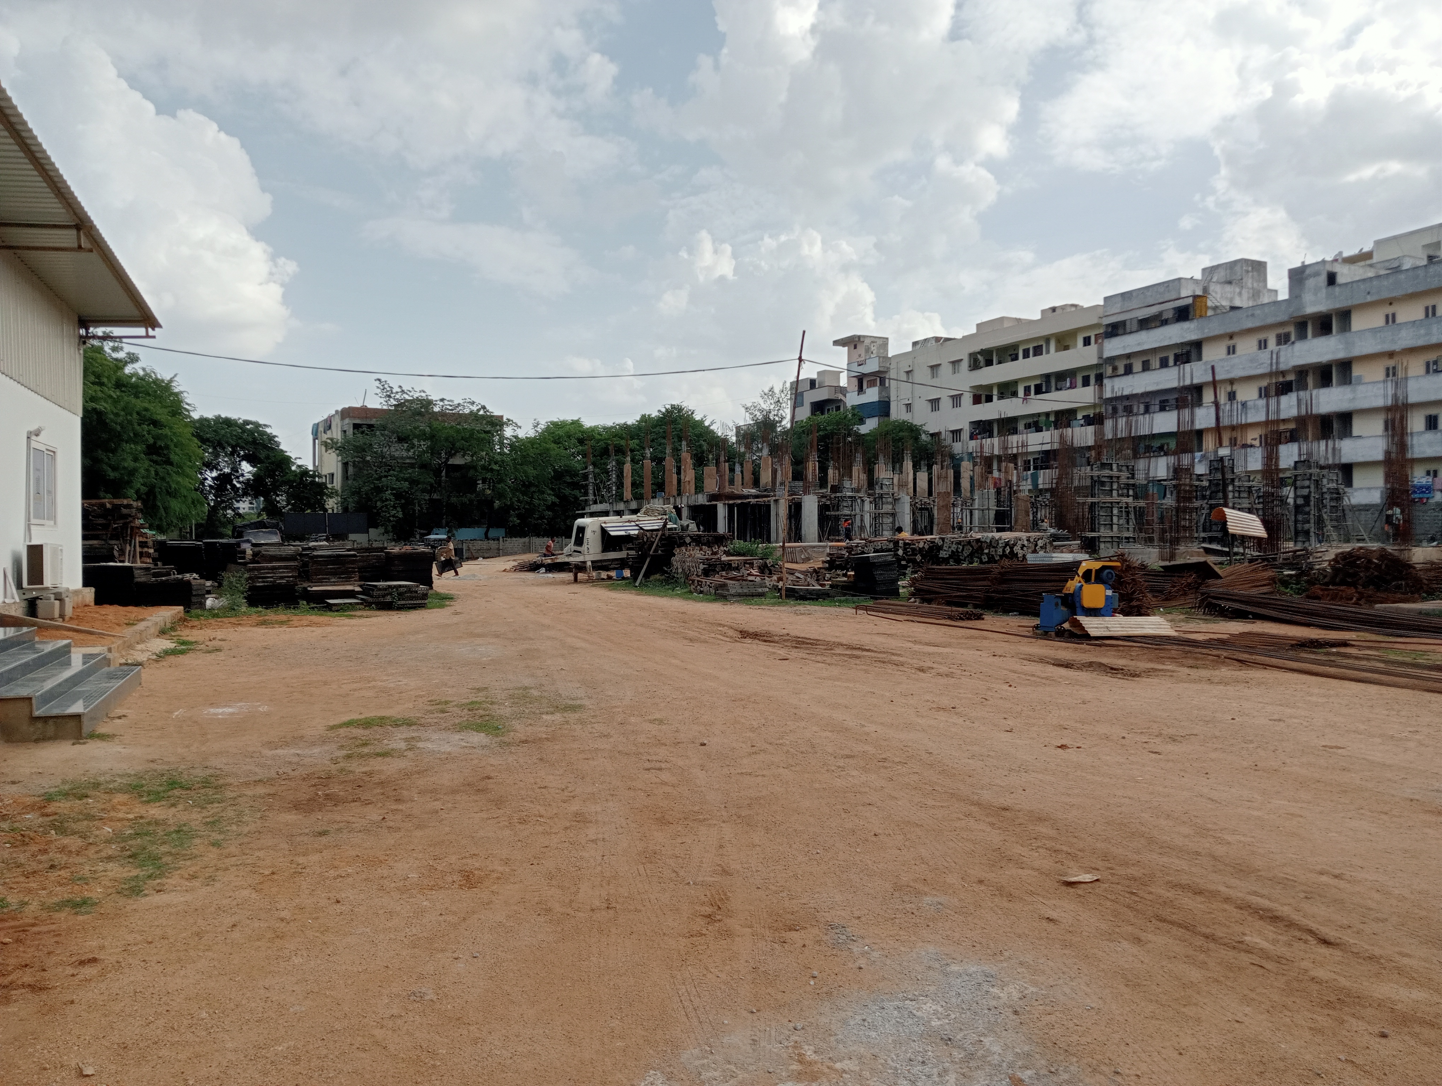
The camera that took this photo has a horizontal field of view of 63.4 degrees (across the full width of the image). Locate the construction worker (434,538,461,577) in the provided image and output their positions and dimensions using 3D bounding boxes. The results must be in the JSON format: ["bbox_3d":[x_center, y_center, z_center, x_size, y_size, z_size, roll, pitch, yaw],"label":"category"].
[{"bbox_3d":[-10.896,0.563,46.500,0.850,1.620,0.600,0,0,-6],"label":"construction worker"}]

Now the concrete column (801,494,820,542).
[{"bbox_3d":[4.571,-1.134,60.000,0.720,2.650,0.450,0,0,-20],"label":"concrete column"}]

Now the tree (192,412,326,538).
[{"bbox_3d":[-27.575,-3.183,70.000,8.000,8.820,7.500,0,0,0],"label":"tree"}]

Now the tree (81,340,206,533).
[{"bbox_3d":[-24.741,-3.505,48.000,8.000,9.700,8.000,0,0,0],"label":"tree"}]

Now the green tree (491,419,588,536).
[{"bbox_3d":[-13.238,-3.954,85.000,7.000,10.210,7.000,0,0,0],"label":"green tree"}]

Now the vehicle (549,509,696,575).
[{"bbox_3d":[-3.400,0.034,41.000,4.800,2.400,1.900,0,0,-18],"label":"vehicle"}]

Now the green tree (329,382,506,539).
[{"bbox_3d":[-21.790,-5.194,84.000,12.200,12.700,11.000,0,0,0],"label":"green tree"}]

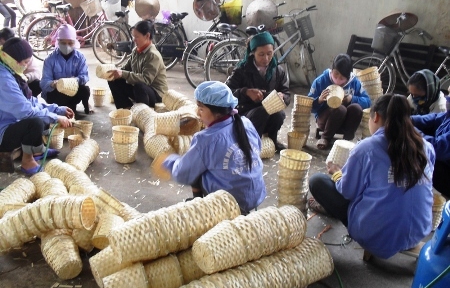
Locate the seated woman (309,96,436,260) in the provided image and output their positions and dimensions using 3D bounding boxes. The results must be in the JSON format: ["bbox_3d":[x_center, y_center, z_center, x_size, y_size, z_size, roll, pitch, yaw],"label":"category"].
[{"bbox_3d":[0.824,0.122,2.560,0.500,0.850,0.620,-5,21,-21],"label":"seated woman"}]

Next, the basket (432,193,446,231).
[{"bbox_3d":[1.198,0.414,2.719,0.200,0.220,0.200,3,20,0],"label":"basket"}]

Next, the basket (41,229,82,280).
[{"bbox_3d":[-0.762,0.528,2.164,0.175,0.175,0.210,-18,38,-25],"label":"basket"}]

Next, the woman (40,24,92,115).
[{"bbox_3d":[-1.591,-0.791,4.652,0.500,0.870,0.580,1,20,-6],"label":"woman"}]

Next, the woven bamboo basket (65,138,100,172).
[{"bbox_3d":[-1.028,0.080,3.389,0.160,0.160,0.400,1,20,3],"label":"woven bamboo basket"}]

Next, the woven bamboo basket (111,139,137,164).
[{"bbox_3d":[-0.762,0.058,3.496,0.200,0.165,0.200,3,20,0],"label":"woven bamboo basket"}]

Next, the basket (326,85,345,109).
[{"bbox_3d":[0.983,-0.436,4.050,0.165,0.165,0.165,11,49,8],"label":"basket"}]

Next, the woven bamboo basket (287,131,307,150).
[{"bbox_3d":[0.624,-0.013,3.945,0.165,0.155,0.165,2,21,0],"label":"woven bamboo basket"}]

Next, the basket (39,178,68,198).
[{"bbox_3d":[-1.075,0.295,2.887,0.200,0.200,0.180,-18,29,-41],"label":"basket"}]

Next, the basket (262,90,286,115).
[{"bbox_3d":[0.407,-0.341,3.780,0.155,0.178,0.178,-36,0,6],"label":"basket"}]

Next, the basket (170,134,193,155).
[{"bbox_3d":[-0.350,0.012,3.744,0.190,0.200,0.200,-5,22,-16],"label":"basket"}]

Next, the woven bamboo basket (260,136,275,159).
[{"bbox_3d":[0.326,0.037,3.755,0.170,0.180,0.180,11,23,22],"label":"woven bamboo basket"}]

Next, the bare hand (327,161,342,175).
[{"bbox_3d":[0.625,0.140,2.600,0.080,0.085,0.110,-8,23,-28],"label":"bare hand"}]

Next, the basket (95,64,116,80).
[{"bbox_3d":[-1.197,-0.724,4.580,0.160,0.175,0.175,13,0,-26],"label":"basket"}]

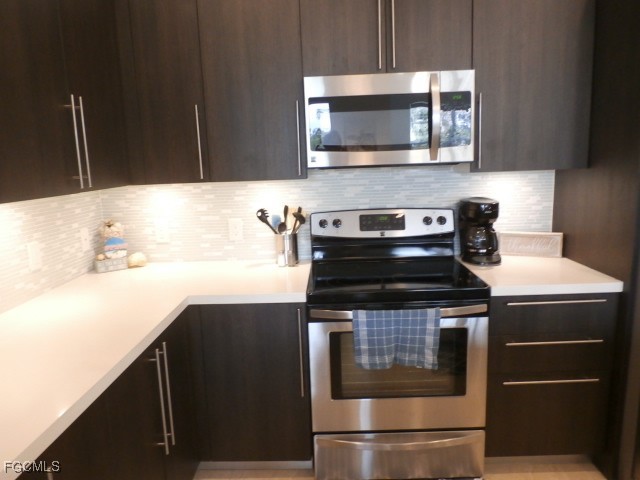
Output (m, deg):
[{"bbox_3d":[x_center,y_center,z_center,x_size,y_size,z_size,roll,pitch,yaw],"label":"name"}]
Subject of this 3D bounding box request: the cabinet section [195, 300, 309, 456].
[{"bbox_3d":[-0.282,0.588,2.362,0.497,0.758,0.620,-2,9,2],"label":"cabinet section"}]

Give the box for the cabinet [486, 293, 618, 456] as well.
[{"bbox_3d":[1.006,0.546,2.313,0.533,0.758,0.620,-2,9,2],"label":"cabinet"}]

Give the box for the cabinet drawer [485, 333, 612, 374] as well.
[{"bbox_3d":[0.997,0.449,2.244,0.520,0.173,0.525,-2,9,2],"label":"cabinet drawer"}]

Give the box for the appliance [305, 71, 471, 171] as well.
[{"bbox_3d":[0.318,-0.564,2.260,0.755,0.408,0.410,-2,9,2],"label":"appliance"}]

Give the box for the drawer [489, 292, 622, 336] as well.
[{"bbox_3d":[0.993,0.273,2.215,0.525,0.184,0.525,-2,9,2],"label":"drawer"}]

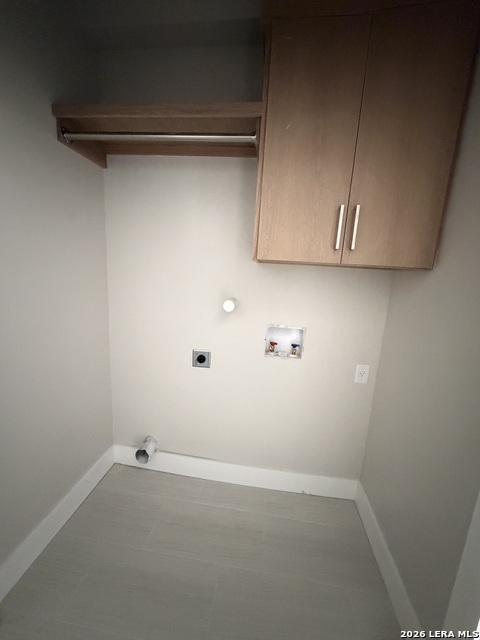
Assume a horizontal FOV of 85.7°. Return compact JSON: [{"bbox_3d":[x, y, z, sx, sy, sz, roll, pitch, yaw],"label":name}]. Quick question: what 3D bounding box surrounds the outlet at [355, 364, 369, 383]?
[{"bbox_3d":[0.736,0.328,1.557,0.071,0.116,0.010,5,10,6],"label":"outlet"}]

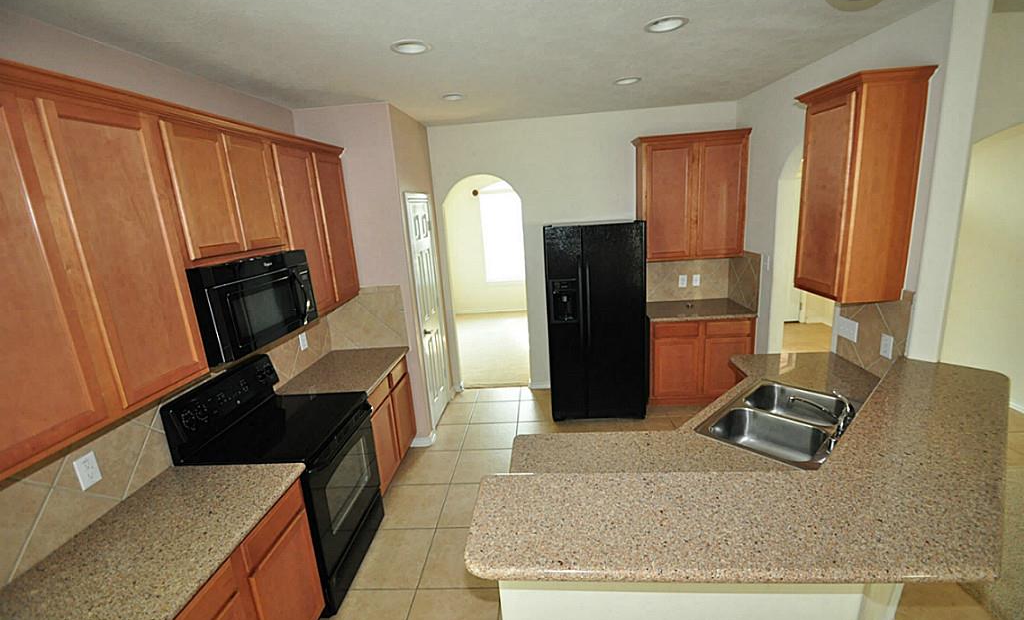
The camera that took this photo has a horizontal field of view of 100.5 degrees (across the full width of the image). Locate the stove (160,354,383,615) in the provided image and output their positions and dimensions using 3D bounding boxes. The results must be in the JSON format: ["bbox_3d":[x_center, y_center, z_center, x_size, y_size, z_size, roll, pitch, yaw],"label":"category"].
[{"bbox_3d":[-1.184,0.913,2.333,0.670,1.170,0.760,-3,13,4],"label":"stove"}]

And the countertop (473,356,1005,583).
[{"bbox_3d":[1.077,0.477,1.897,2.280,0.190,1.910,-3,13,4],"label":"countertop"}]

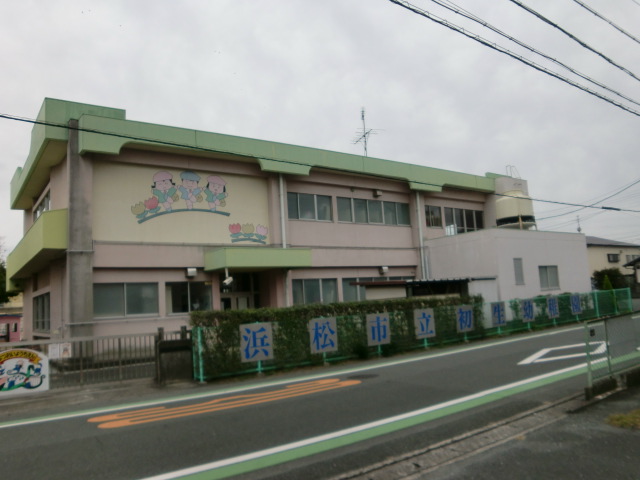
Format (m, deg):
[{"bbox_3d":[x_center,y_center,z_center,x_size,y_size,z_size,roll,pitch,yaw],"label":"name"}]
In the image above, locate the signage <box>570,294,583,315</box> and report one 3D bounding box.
[{"bbox_3d":[11.153,2.817,22.451,0.890,0.870,0.050,3,-9,-39],"label":"signage"}]

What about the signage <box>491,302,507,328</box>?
[{"bbox_3d":[6.475,2.675,18.645,0.890,0.870,0.050,3,-9,-39],"label":"signage"}]

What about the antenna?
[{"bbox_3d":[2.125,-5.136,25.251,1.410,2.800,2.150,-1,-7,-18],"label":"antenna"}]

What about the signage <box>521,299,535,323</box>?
[{"bbox_3d":[8.034,2.722,19.913,0.890,0.870,0.050,3,-9,-39],"label":"signage"}]

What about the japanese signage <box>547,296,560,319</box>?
[{"bbox_3d":[9.582,2.770,21.173,0.890,0.870,0.050,3,-9,-39],"label":"japanese signage"}]

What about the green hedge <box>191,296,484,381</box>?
[{"bbox_3d":[1.359,2.595,15.105,10.750,1.530,0.750,3,-9,-39],"label":"green hedge"}]

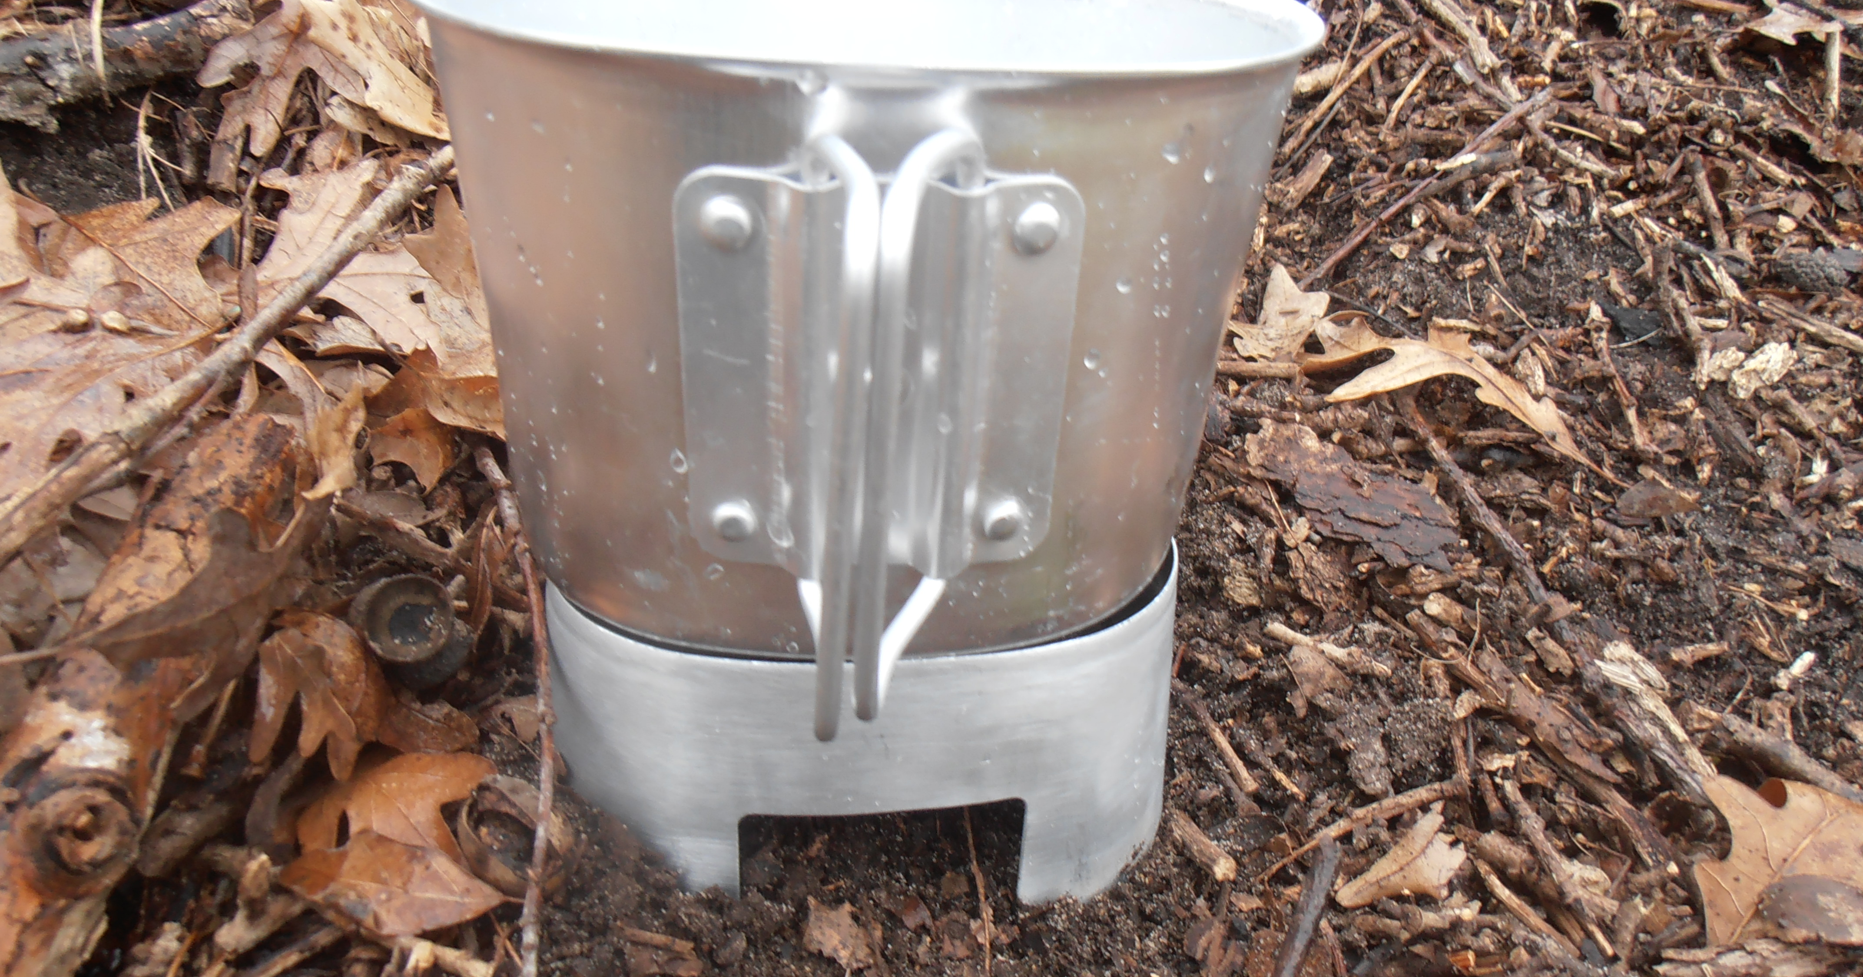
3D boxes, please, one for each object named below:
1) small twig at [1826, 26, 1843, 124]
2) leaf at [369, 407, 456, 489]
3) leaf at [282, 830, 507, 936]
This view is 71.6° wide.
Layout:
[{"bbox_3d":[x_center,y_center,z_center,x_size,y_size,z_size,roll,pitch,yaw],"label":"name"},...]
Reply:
[{"bbox_3d":[0.363,-0.166,0.520,0.006,0.040,0.006,3,-4,0],"label":"small twig"},{"bbox_3d":[-0.120,-0.009,0.300,0.020,0.008,0.020,2,56,-1],"label":"leaf"},{"bbox_3d":[-0.093,0.068,0.223,0.037,0.009,0.020,-19,45,-26],"label":"leaf"}]

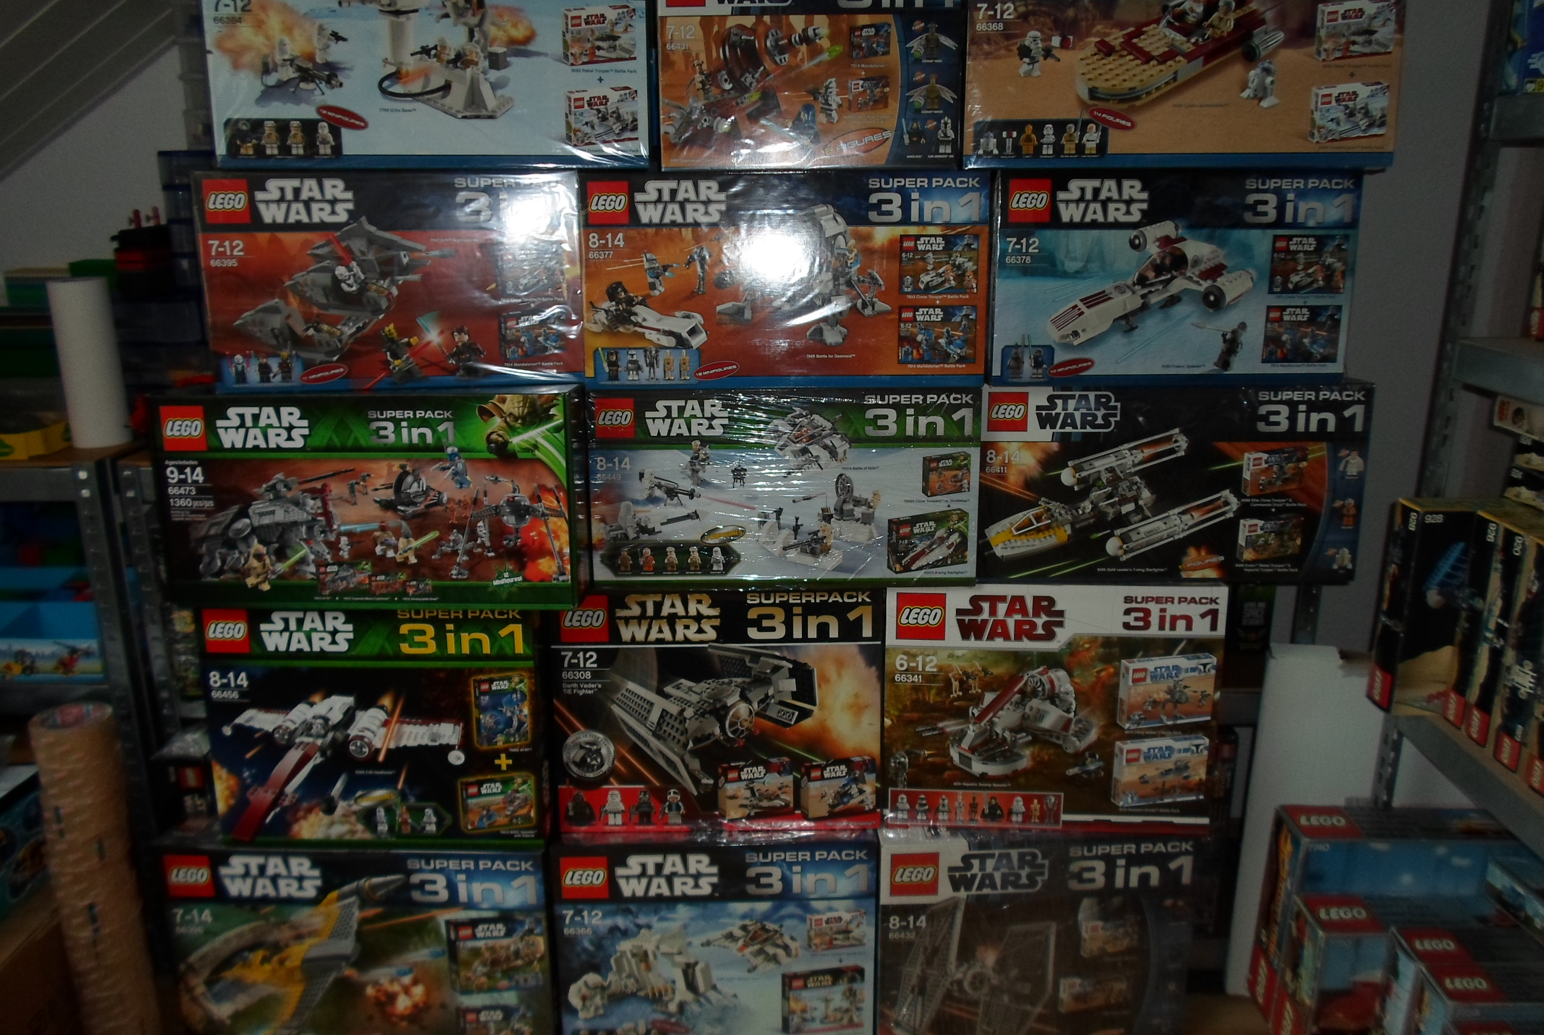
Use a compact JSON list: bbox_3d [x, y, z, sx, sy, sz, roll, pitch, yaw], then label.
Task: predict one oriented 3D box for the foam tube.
[{"bbox_3d":[-1.198,-0.275,1.967,0.091,0.285,0.091,-7,13,-30],"label":"foam tube"}]

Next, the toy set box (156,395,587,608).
[{"bbox_3d":[-0.529,-0.029,1.515,0.537,0.284,0.130,0,11,1],"label":"toy set box"}]

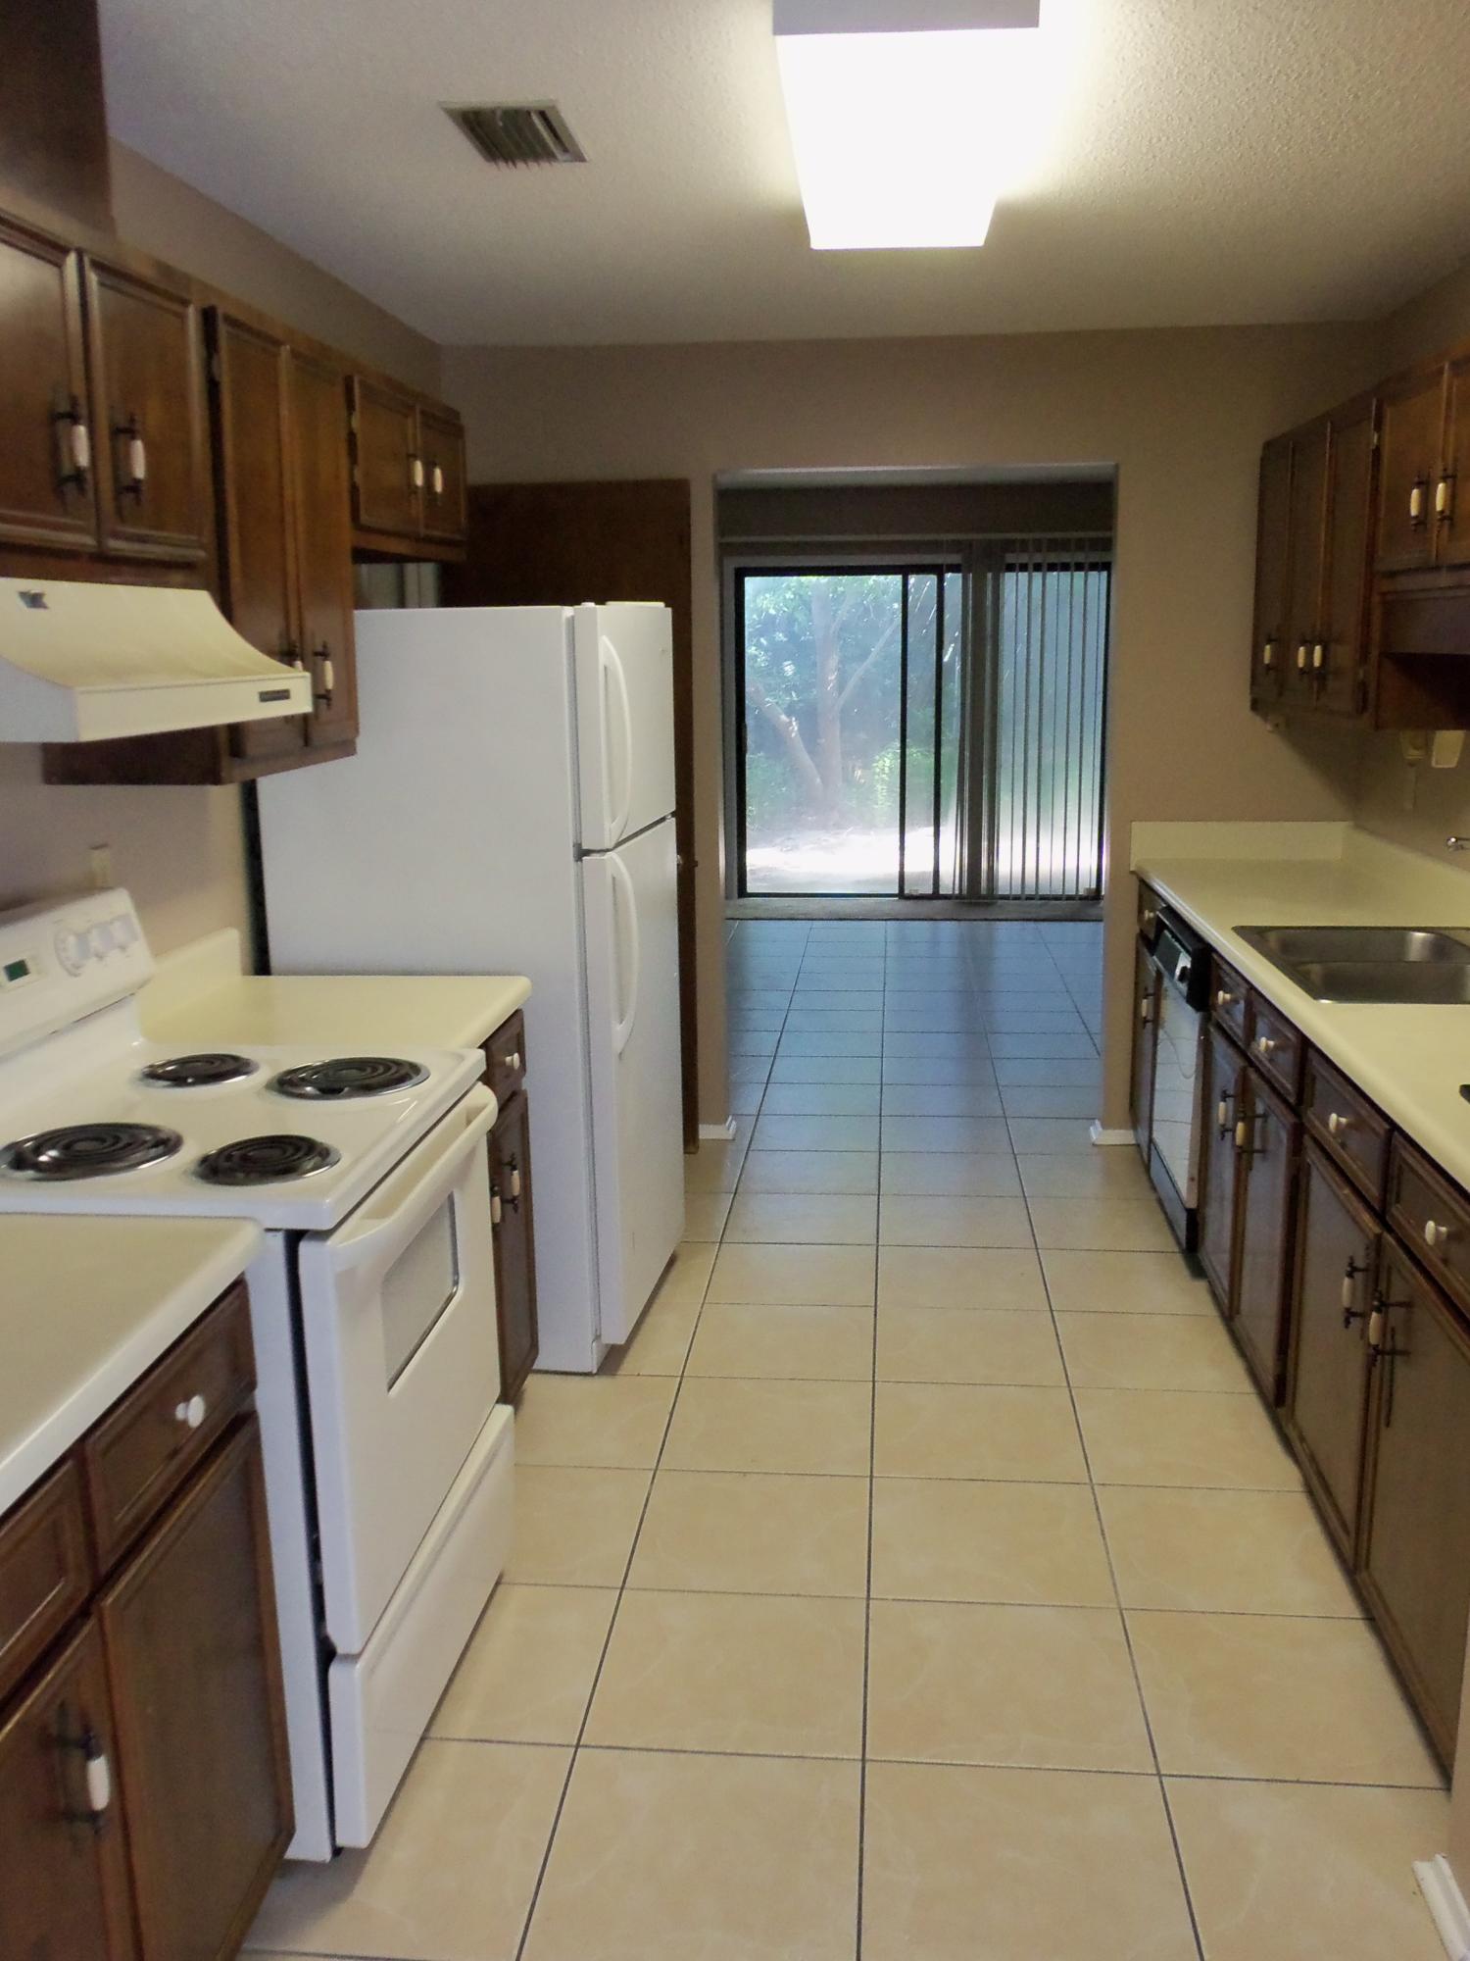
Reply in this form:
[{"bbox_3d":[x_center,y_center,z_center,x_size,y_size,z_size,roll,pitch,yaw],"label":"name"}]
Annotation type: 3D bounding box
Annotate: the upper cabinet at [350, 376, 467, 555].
[{"bbox_3d":[-0.859,-1.126,3.552,0.298,0.348,0.870,0,12,6],"label":"upper cabinet"}]

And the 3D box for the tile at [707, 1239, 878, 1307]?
[{"bbox_3d":[0.154,0.756,4.061,0.420,0.012,0.396,0,12,6],"label":"tile"}]

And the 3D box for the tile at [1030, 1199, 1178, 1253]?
[{"bbox_3d":[1.024,0.676,4.364,0.410,0.012,0.397,0,12,6],"label":"tile"}]

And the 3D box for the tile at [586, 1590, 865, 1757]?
[{"bbox_3d":[-0.003,1.077,2.477,0.412,0.012,0.393,0,12,6],"label":"tile"}]

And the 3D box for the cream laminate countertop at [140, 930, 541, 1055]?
[{"bbox_3d":[-0.764,0.025,2.949,0.617,0.137,0.633,0,12,6],"label":"cream laminate countertop"}]

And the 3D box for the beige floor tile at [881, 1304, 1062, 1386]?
[{"bbox_3d":[0.528,0.834,3.596,0.412,0.012,0.393,0,12,6],"label":"beige floor tile"}]

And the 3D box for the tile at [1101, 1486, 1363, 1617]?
[{"bbox_3d":[0.869,1.012,2.816,0.410,0.012,0.399,0,12,6],"label":"tile"}]

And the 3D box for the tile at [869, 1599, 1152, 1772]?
[{"bbox_3d":[0.411,1.079,2.436,0.412,0.012,0.393,0,12,6],"label":"tile"}]

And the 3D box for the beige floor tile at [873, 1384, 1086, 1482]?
[{"bbox_3d":[0.494,0.926,3.245,0.420,0.012,0.399,0,12,6],"label":"beige floor tile"}]

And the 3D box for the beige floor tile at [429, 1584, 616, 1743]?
[{"bbox_3d":[-0.415,1.071,2.509,0.414,0.012,0.396,0,12,6],"label":"beige floor tile"}]

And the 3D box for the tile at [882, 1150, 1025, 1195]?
[{"bbox_3d":[0.641,0.587,4.738,0.414,0.012,0.396,0,12,6],"label":"tile"}]

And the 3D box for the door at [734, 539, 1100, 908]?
[{"bbox_3d":[1.106,-1.508,9.482,2.213,2.105,0.120,0,12,6],"label":"door"}]

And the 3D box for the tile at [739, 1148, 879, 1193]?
[{"bbox_3d":[0.229,0.585,4.779,0.414,0.012,0.396,0,12,6],"label":"tile"}]

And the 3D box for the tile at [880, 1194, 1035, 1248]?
[{"bbox_3d":[0.603,0.668,4.353,0.414,0.012,0.396,0,12,6],"label":"tile"}]

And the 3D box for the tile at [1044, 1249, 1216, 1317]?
[{"bbox_3d":[0.980,0.754,3.942,0.412,0.012,0.393,0,12,6],"label":"tile"}]

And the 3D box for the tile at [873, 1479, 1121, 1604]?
[{"bbox_3d":[0.450,0.997,2.822,0.412,0.012,0.393,0,12,6],"label":"tile"}]

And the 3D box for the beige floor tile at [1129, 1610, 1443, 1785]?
[{"bbox_3d":[0.830,1.096,2.429,0.410,0.012,0.396,0,12,6],"label":"beige floor tile"}]

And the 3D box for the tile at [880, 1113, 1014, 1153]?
[{"bbox_3d":[0.680,0.505,5.123,0.414,0.012,0.396,0,12,6],"label":"tile"}]

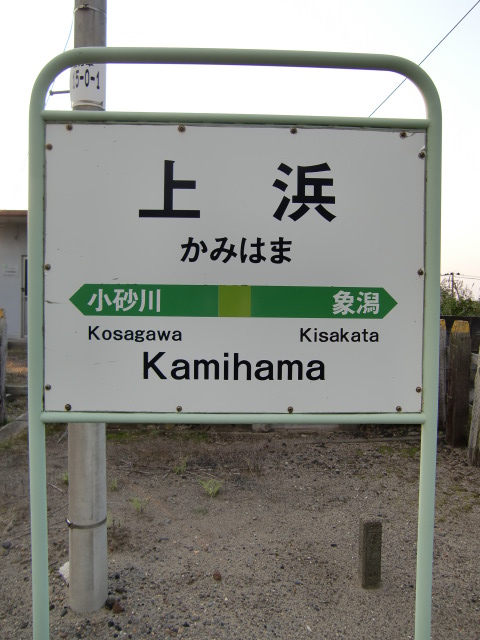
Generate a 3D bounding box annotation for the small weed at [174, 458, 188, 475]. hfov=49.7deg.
[{"bbox_3d":[-0.522,1.308,4.623,0.125,0.135,0.115,0,2,0],"label":"small weed"}]

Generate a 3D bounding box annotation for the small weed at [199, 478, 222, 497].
[{"bbox_3d":[-0.231,1.331,4.098,0.190,0.125,0.170,0,2,0],"label":"small weed"}]

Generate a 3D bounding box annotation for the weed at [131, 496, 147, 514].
[{"bbox_3d":[-0.734,1.338,3.756,0.130,0.125,0.120,0,2,0],"label":"weed"}]

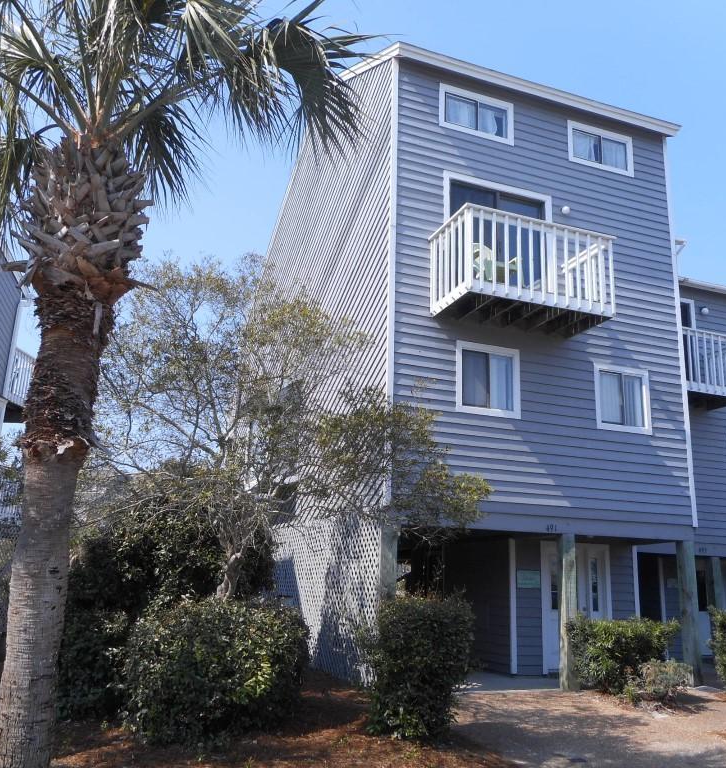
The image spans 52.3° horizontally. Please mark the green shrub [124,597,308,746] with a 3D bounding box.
[{"bbox_3d":[-1.460,2.796,7.401,1.800,1.260,1.600,7,-15,-21],"label":"green shrub"}]

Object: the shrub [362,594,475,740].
[{"bbox_3d":[0.570,2.890,7.697,1.190,1.330,1.120,1,-14,0],"label":"shrub"}]

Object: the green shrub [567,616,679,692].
[{"bbox_3d":[3.891,3.995,11.060,1.720,1.000,1.300,7,-15,-21],"label":"green shrub"}]

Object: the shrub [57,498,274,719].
[{"bbox_3d":[-2.352,2.621,9.064,2.550,2.360,2.100,7,-15,-21],"label":"shrub"}]

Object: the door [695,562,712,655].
[{"bbox_3d":[7.577,4.976,16.451,0.874,2.027,0.065,7,-15,-21],"label":"door"}]

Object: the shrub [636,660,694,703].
[{"bbox_3d":[4.087,4.019,10.064,0.760,0.480,0.720,7,-15,-21],"label":"shrub"}]

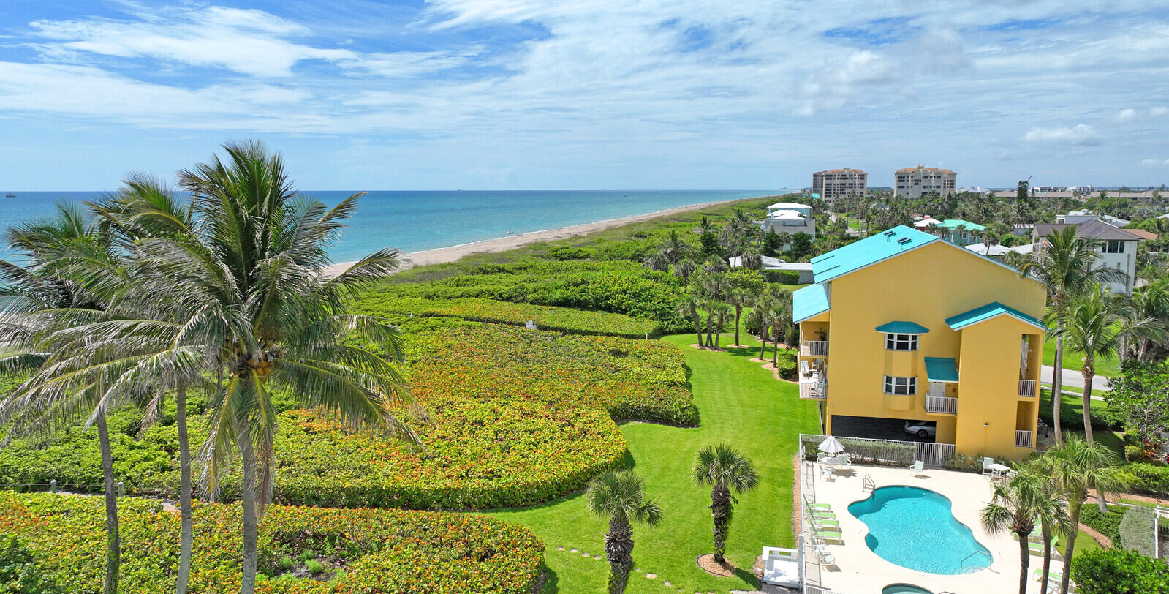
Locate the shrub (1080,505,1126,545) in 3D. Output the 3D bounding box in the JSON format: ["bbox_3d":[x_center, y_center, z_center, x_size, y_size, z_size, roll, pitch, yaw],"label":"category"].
[{"bbox_3d":[26.300,11.340,40.449,1.500,0.850,3.500,-1,8,-5],"label":"shrub"}]

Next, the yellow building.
[{"bbox_3d":[24.199,2.245,62.354,15.684,14.504,21.732,2,8,14],"label":"yellow building"}]

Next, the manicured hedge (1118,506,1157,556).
[{"bbox_3d":[25.800,10.989,37.779,1.800,2.250,1.800,2,8,12],"label":"manicured hedge"}]

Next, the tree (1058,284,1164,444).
[{"bbox_3d":[28.042,5.640,43.525,5.753,12.739,5.466,5,9,33],"label":"tree"}]

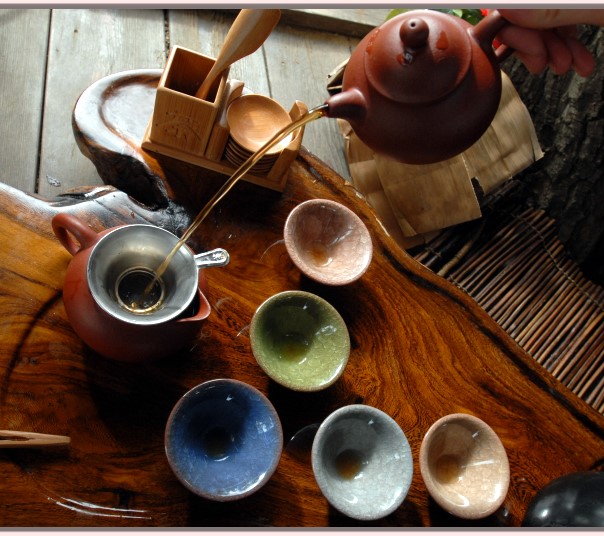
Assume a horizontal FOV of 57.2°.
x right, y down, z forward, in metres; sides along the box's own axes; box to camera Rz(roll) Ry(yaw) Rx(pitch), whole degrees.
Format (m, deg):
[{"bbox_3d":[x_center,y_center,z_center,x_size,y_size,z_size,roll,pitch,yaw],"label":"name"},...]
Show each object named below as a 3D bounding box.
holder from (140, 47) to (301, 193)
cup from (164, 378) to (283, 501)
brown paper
[{"bbox_3d":[-0.064,-0.130,0.485,0.131,0.073,0.060,16,61,-12],"label":"holder"},{"bbox_3d":[-0.057,0.123,0.390,0.079,0.044,0.079,8,63,-16],"label":"cup"},{"bbox_3d":[0.192,-0.155,0.742,0.250,0.050,0.220,-23,75,-27],"label":"brown paper"}]

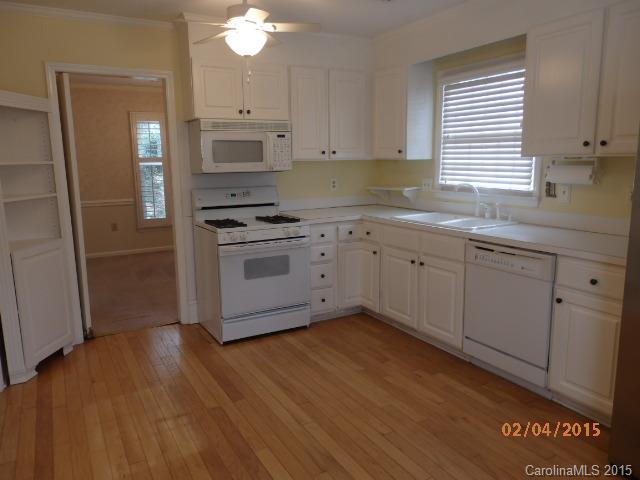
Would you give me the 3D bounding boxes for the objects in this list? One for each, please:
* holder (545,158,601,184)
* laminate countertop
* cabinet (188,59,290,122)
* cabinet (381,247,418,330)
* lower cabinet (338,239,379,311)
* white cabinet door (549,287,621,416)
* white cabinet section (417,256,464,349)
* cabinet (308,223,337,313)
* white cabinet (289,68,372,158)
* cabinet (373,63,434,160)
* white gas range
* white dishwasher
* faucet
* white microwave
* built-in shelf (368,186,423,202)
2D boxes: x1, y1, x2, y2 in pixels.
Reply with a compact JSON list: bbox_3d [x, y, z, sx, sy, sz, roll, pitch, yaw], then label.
[{"bbox_3d":[1.556,-0.427,2.841,0.125,0.161,0.295,-6,11,-29],"label":"holder"},{"bbox_3d":[0.816,-0.092,3.336,1.123,0.041,2.792,-6,11,-31],"label":"laminate countertop"},{"bbox_3d":[-0.665,-1.163,3.701,0.780,0.425,0.332,-6,11,-31],"label":"cabinet"},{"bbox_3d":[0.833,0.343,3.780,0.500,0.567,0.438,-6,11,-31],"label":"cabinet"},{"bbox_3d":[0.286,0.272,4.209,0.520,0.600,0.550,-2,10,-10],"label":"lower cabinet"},{"bbox_3d":[1.389,0.567,2.377,0.030,0.572,0.396,-6,11,-30],"label":"white cabinet door"},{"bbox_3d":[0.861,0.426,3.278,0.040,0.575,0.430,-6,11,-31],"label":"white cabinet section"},{"bbox_3d":[-0.125,0.230,4.183,0.300,0.830,0.610,-6,11,-29],"label":"cabinet"},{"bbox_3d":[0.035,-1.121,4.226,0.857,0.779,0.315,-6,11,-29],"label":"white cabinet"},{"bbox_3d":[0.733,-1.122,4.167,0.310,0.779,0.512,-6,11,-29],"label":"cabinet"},{"bbox_3d":[-0.566,0.161,3.856,0.760,1.170,0.670,-6,11,-29],"label":"white gas range"},{"bbox_3d":[1.367,0.401,2.966,0.600,0.793,0.610,-6,11,-31],"label":"white dishwasher"},{"bbox_3d":[1.154,-0.299,3.583,0.220,0.255,0.055,-6,11,-31],"label":"faucet"},{"bbox_3d":[-0.660,-0.770,3.835,0.760,0.404,0.390,-6,11,-29],"label":"white microwave"},{"bbox_3d":[0.687,-0.450,4.497,0.200,0.135,0.630,-6,11,-29],"label":"built-in shelf"}]

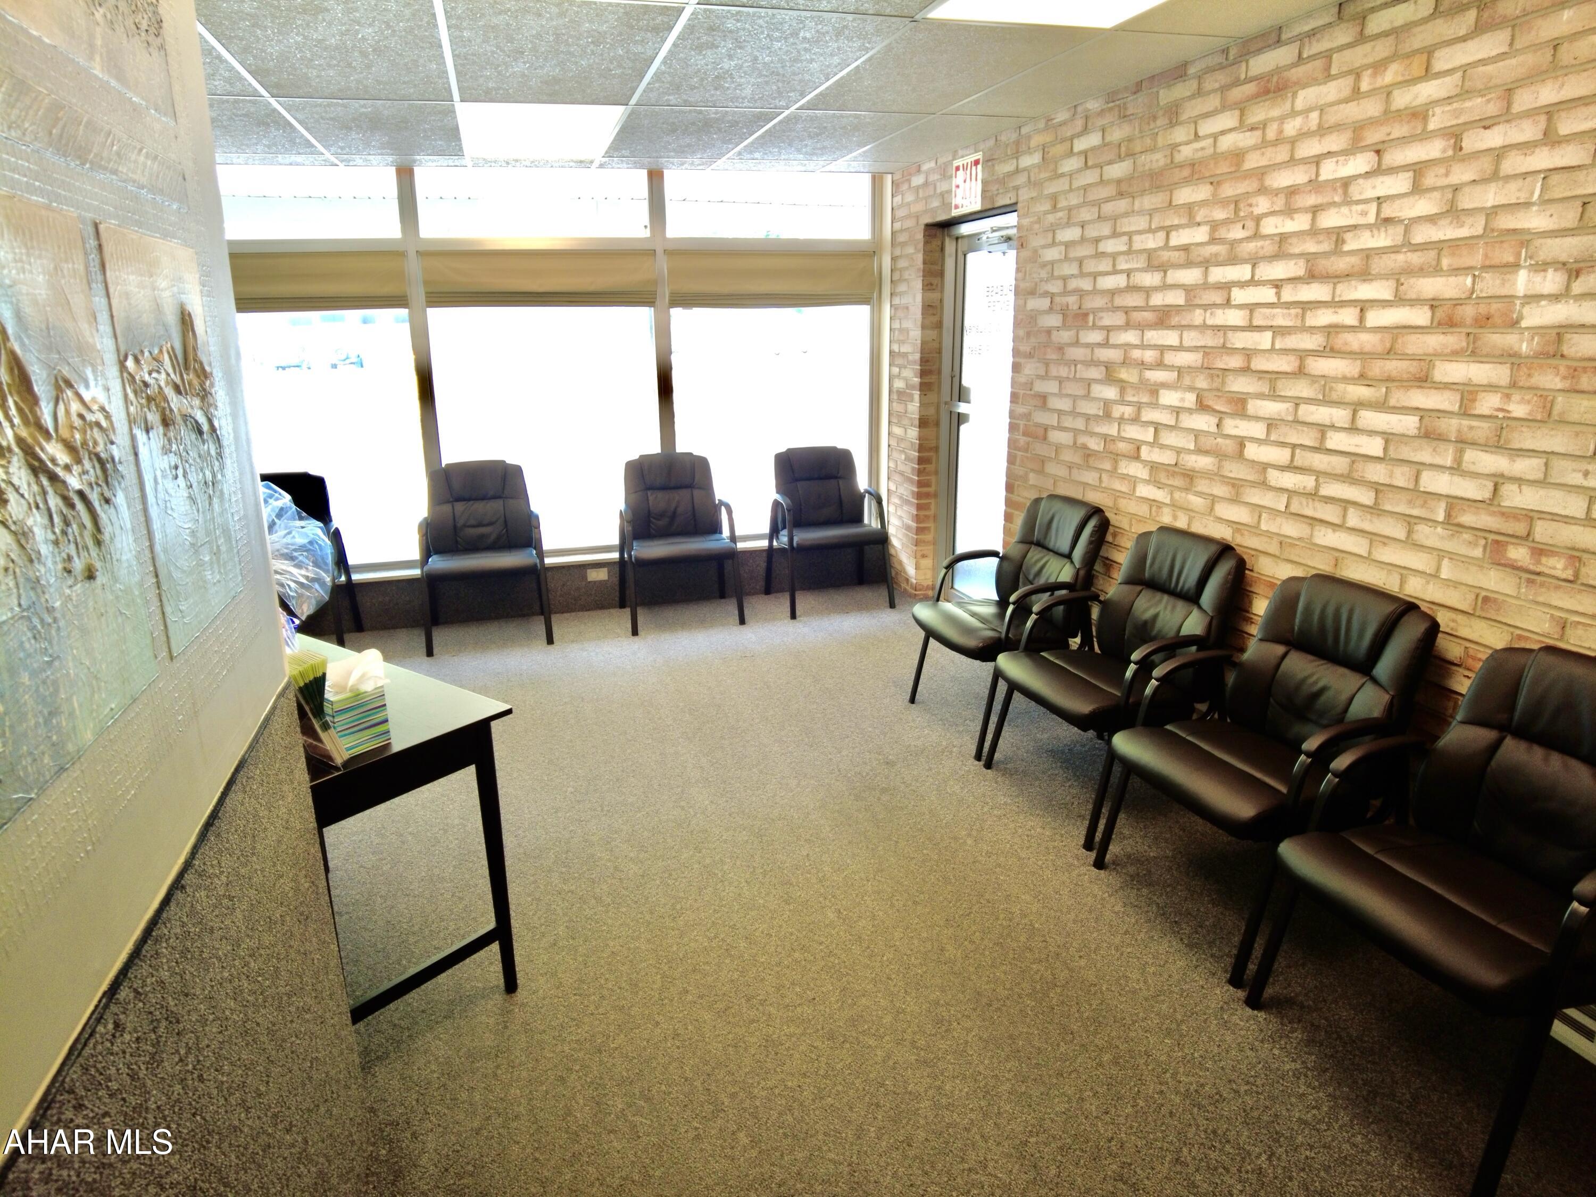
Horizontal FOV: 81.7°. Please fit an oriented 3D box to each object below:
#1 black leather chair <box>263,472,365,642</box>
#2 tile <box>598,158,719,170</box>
[{"bbox_3d":[-2.688,-0.139,4.765,0.620,0.910,0.600,-7,18,-16],"label":"black leather chair"},{"bbox_3d":[-0.716,-2.233,4.724,0.610,0.020,0.322,-7,18,-16],"label":"tile"}]

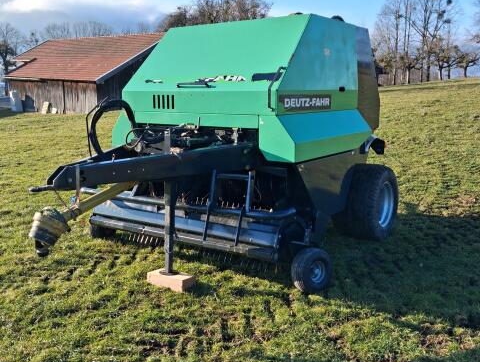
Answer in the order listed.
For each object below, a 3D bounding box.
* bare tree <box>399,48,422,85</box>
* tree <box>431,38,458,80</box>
[{"bbox_3d":[21.171,-14.128,61.649,2.981,4.098,2.832,0,10,0],"label":"bare tree"},{"bbox_3d":[25.392,-15.058,61.563,3.478,5.103,3.304,0,10,0],"label":"tree"}]

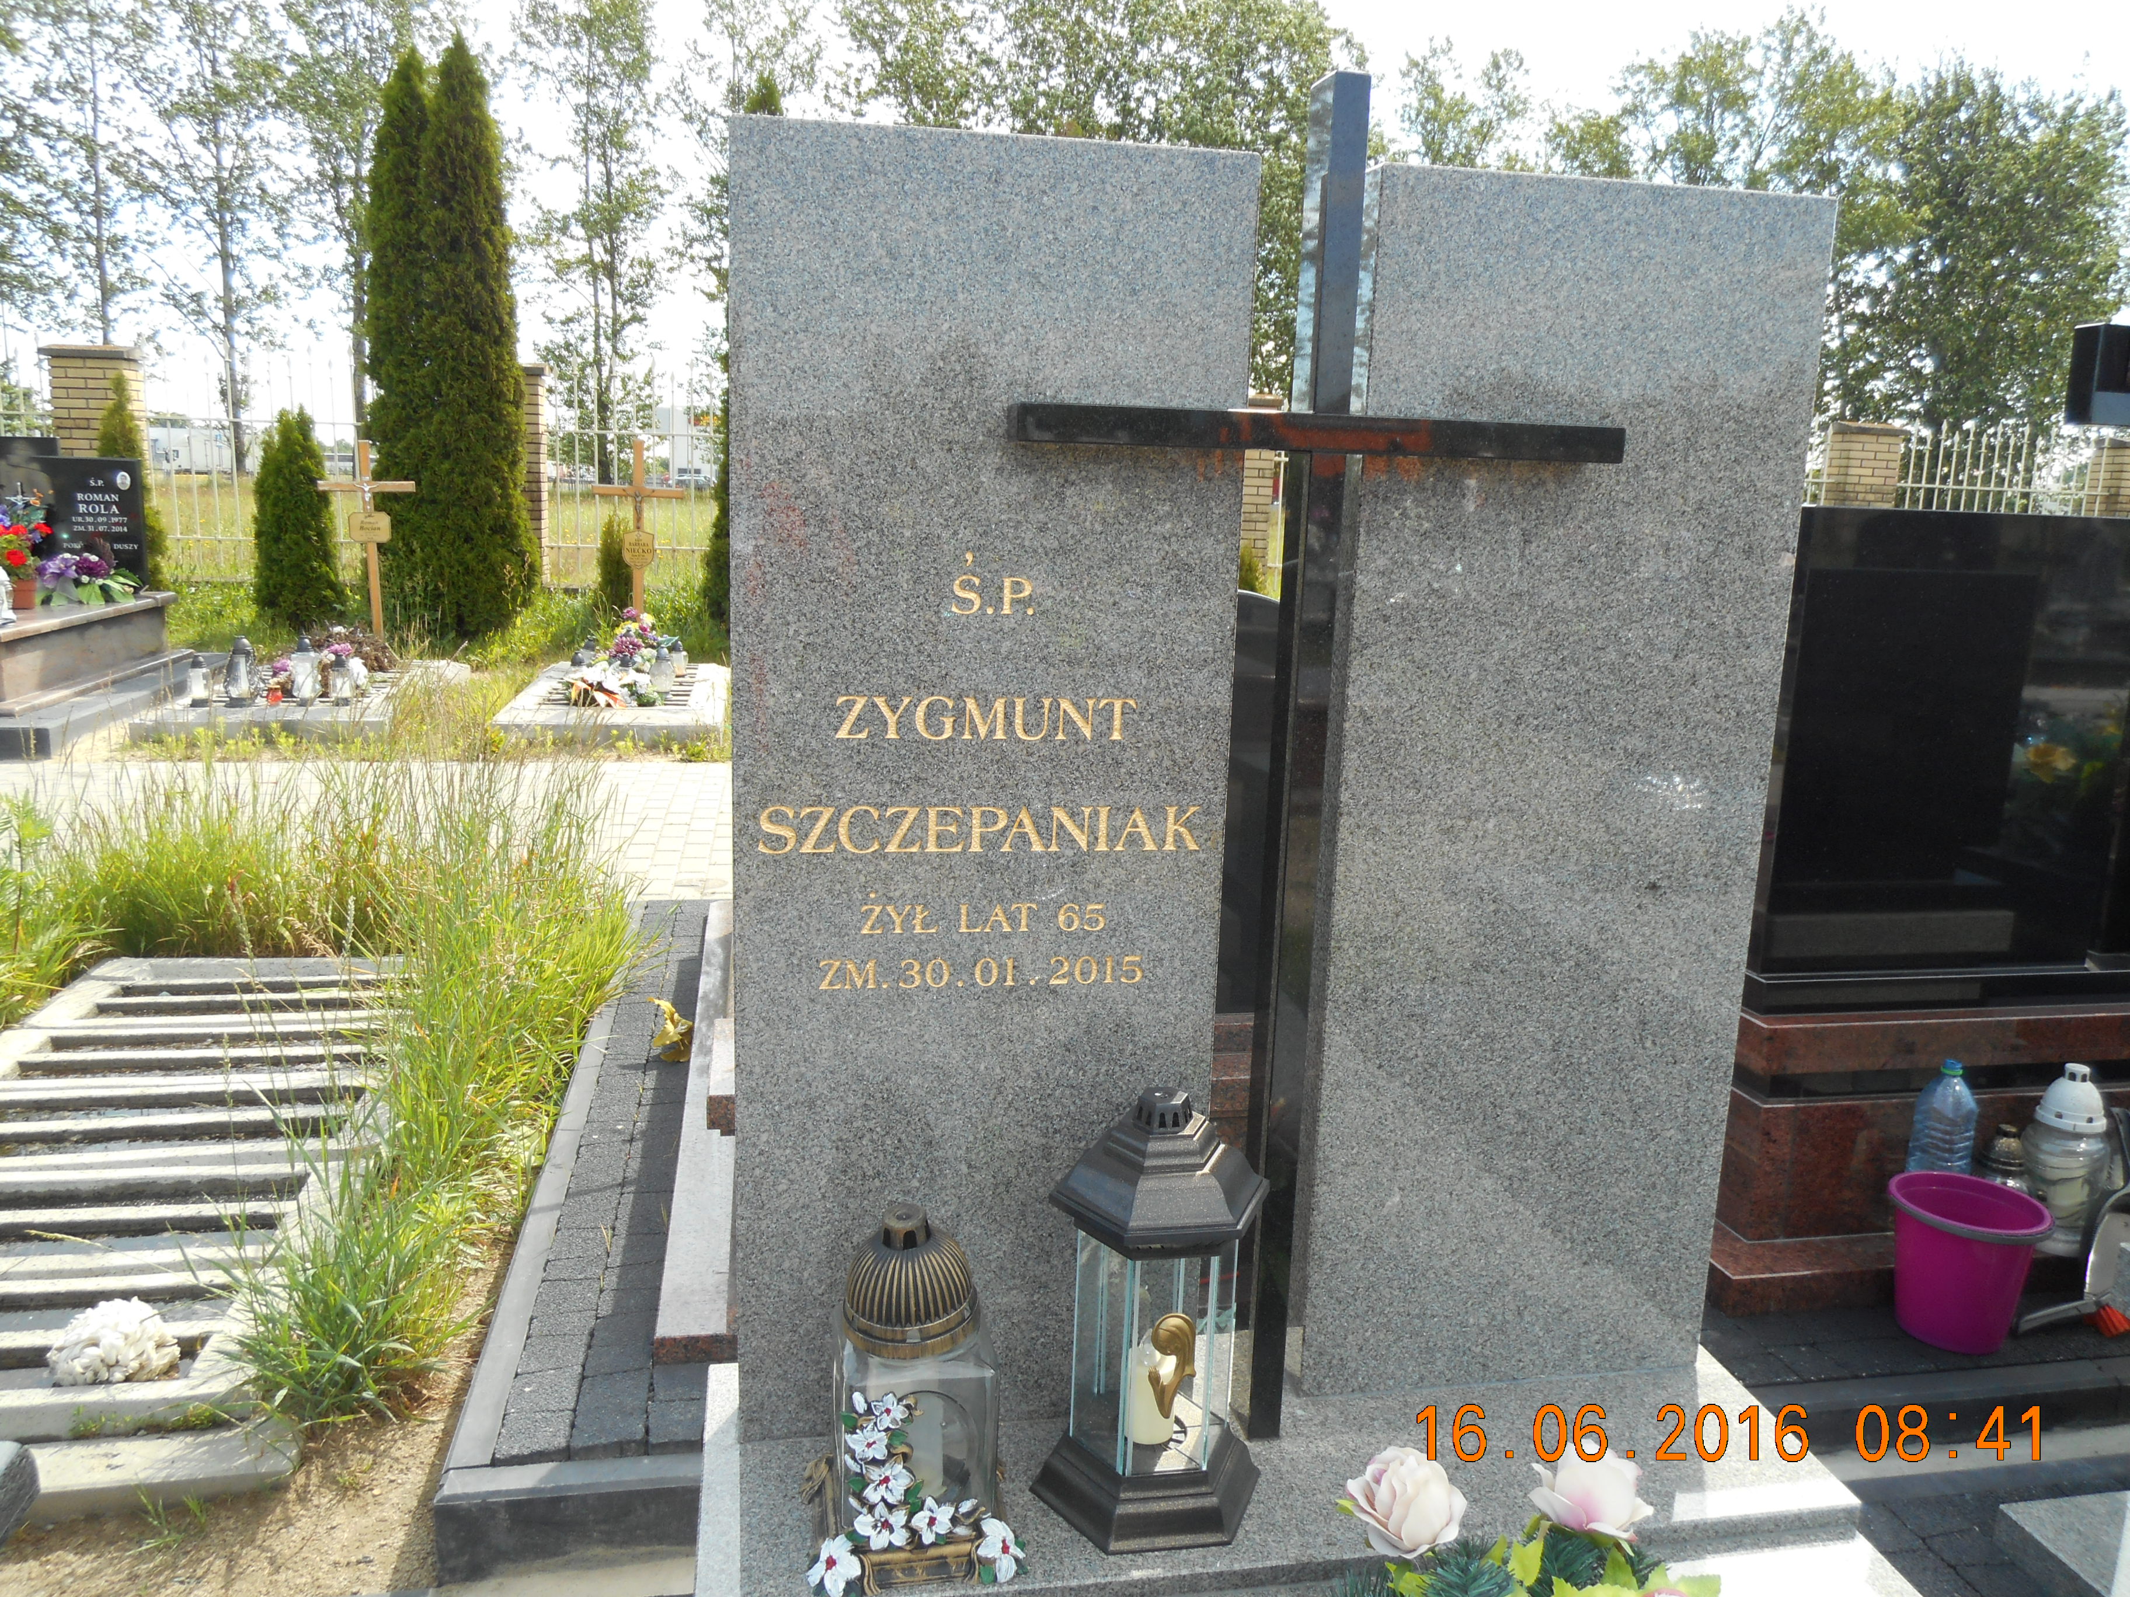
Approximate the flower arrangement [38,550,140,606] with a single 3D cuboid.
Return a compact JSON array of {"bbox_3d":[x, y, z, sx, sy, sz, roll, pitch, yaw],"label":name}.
[{"bbox_3d":[-4.565,-1.061,7.177,0.420,0.250,0.300,-1,11,-11],"label":"flower arrangement"}]

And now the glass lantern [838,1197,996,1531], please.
[{"bbox_3d":[-0.143,0.532,1.426,0.154,0.321,0.149,0,11,-10],"label":"glass lantern"}]

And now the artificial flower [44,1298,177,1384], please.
[{"bbox_3d":[-1.490,0.860,2.407,0.175,0.130,0.165,0,11,-10],"label":"artificial flower"}]

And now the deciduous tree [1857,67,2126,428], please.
[{"bbox_3d":[17.272,-9.529,29.196,4.700,8.600,4.700,-1,11,-11],"label":"deciduous tree"}]

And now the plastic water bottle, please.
[{"bbox_3d":[1.405,0.566,2.470,0.092,0.320,0.092,-1,11,-11],"label":"plastic water bottle"}]

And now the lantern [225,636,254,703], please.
[{"bbox_3d":[-4.119,-0.649,7.676,0.130,0.325,0.130,0,11,-10],"label":"lantern"}]

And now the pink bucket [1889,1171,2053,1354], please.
[{"bbox_3d":[1.510,0.791,2.596,0.241,0.231,0.241,2,11,0],"label":"pink bucket"}]

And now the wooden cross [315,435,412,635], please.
[{"bbox_3d":[-3.969,-1.470,8.790,0.510,1.180,0.060,-1,11,-11],"label":"wooden cross"}]

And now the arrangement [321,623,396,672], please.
[{"bbox_3d":[-4.175,-0.905,9.155,0.420,0.270,0.340,0,11,-10],"label":"arrangement"}]

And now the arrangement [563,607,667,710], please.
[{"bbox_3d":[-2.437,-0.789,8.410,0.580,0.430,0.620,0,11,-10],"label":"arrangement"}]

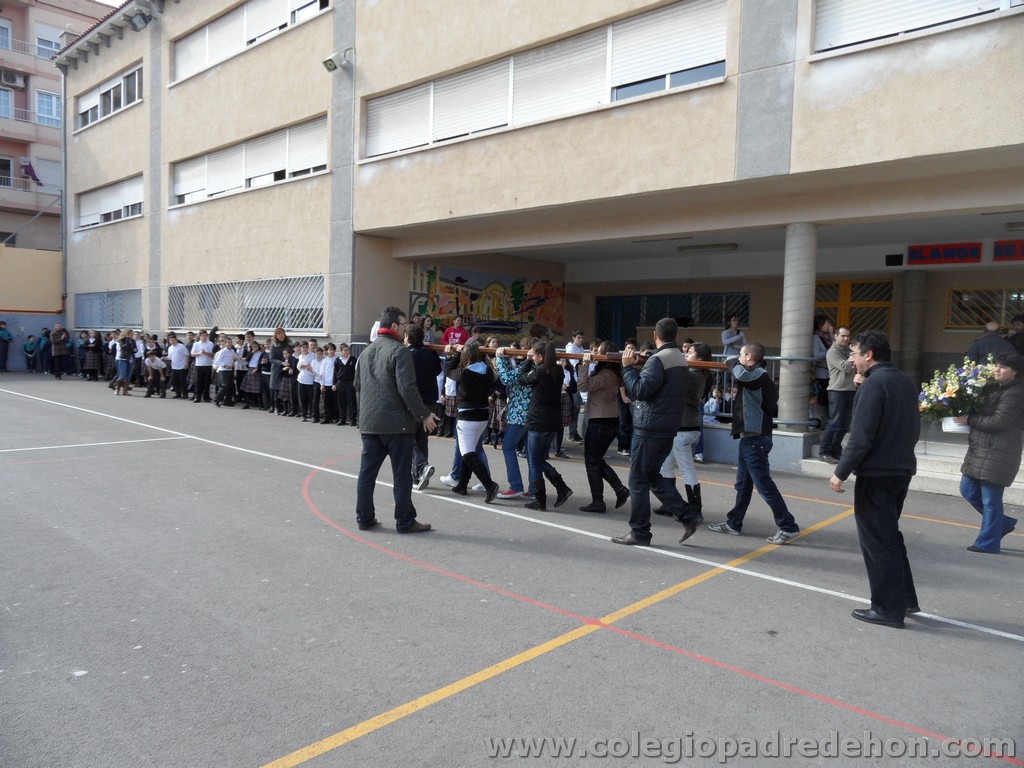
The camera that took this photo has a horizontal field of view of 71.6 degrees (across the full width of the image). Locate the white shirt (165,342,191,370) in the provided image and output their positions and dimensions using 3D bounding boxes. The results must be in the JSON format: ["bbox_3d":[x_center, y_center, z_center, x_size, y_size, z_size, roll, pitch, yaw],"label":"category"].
[{"bbox_3d":[-8.003,-0.660,17.039,0.470,0.640,0.300,1,4,3],"label":"white shirt"}]

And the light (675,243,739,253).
[{"bbox_3d":[4.107,-2.854,14.904,1.230,0.100,0.170,4,4,40],"label":"light"}]

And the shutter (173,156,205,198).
[{"bbox_3d":[-8.394,-5.399,18.464,1.806,0.817,0.080,4,5,40],"label":"shutter"}]

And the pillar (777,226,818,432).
[{"bbox_3d":[3.945,-0.776,9.761,0.420,2.810,0.420,4,4,40],"label":"pillar"}]

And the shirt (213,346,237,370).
[{"bbox_3d":[-6.540,-0.580,16.150,0.500,0.530,0.300,0,3,-30],"label":"shirt"}]

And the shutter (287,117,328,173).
[{"bbox_3d":[-4.285,-5.121,15.152,1.543,1.000,0.060,4,4,40],"label":"shutter"}]

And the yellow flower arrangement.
[{"bbox_3d":[3.675,0.045,5.857,0.500,0.500,0.450,4,5,40],"label":"yellow flower arrangement"}]

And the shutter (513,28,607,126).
[{"bbox_3d":[0.714,-4.718,10.949,1.794,1.116,0.060,4,4,40],"label":"shutter"}]

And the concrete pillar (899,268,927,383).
[{"bbox_3d":[7.891,-0.917,14.036,0.410,2.612,0.410,4,5,40],"label":"concrete pillar"}]

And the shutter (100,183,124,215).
[{"bbox_3d":[-12.263,-5.661,21.750,1.774,0.789,0.080,4,5,40],"label":"shutter"}]

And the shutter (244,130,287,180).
[{"bbox_3d":[-5.639,-5.256,16.289,1.745,0.893,0.060,4,4,40],"label":"shutter"}]

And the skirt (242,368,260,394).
[{"bbox_3d":[-5.663,-0.054,15.436,0.400,0.540,0.340,1,4,-9],"label":"skirt"}]

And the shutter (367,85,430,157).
[{"bbox_3d":[-2.137,-4.872,13.155,1.748,1.049,0.080,4,5,40],"label":"shutter"}]

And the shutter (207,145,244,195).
[{"bbox_3d":[-7.042,-5.272,17.471,1.764,1.024,0.060,4,4,40],"label":"shutter"}]

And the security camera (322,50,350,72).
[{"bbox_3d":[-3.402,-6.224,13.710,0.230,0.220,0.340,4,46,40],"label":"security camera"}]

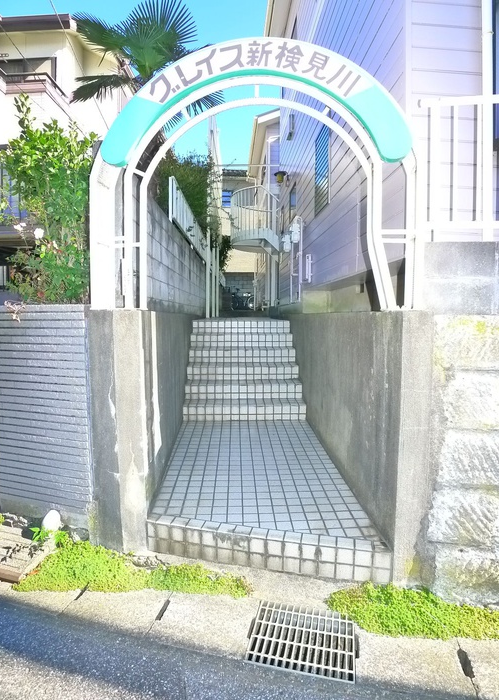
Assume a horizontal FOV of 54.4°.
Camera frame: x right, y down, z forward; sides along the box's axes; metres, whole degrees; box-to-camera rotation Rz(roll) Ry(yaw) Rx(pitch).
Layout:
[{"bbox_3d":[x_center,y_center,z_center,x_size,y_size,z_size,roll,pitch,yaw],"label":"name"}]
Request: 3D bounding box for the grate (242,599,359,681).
[{"bbox_3d":[0.253,1.392,2.313,0.490,0.045,0.410,1,8,13],"label":"grate"}]

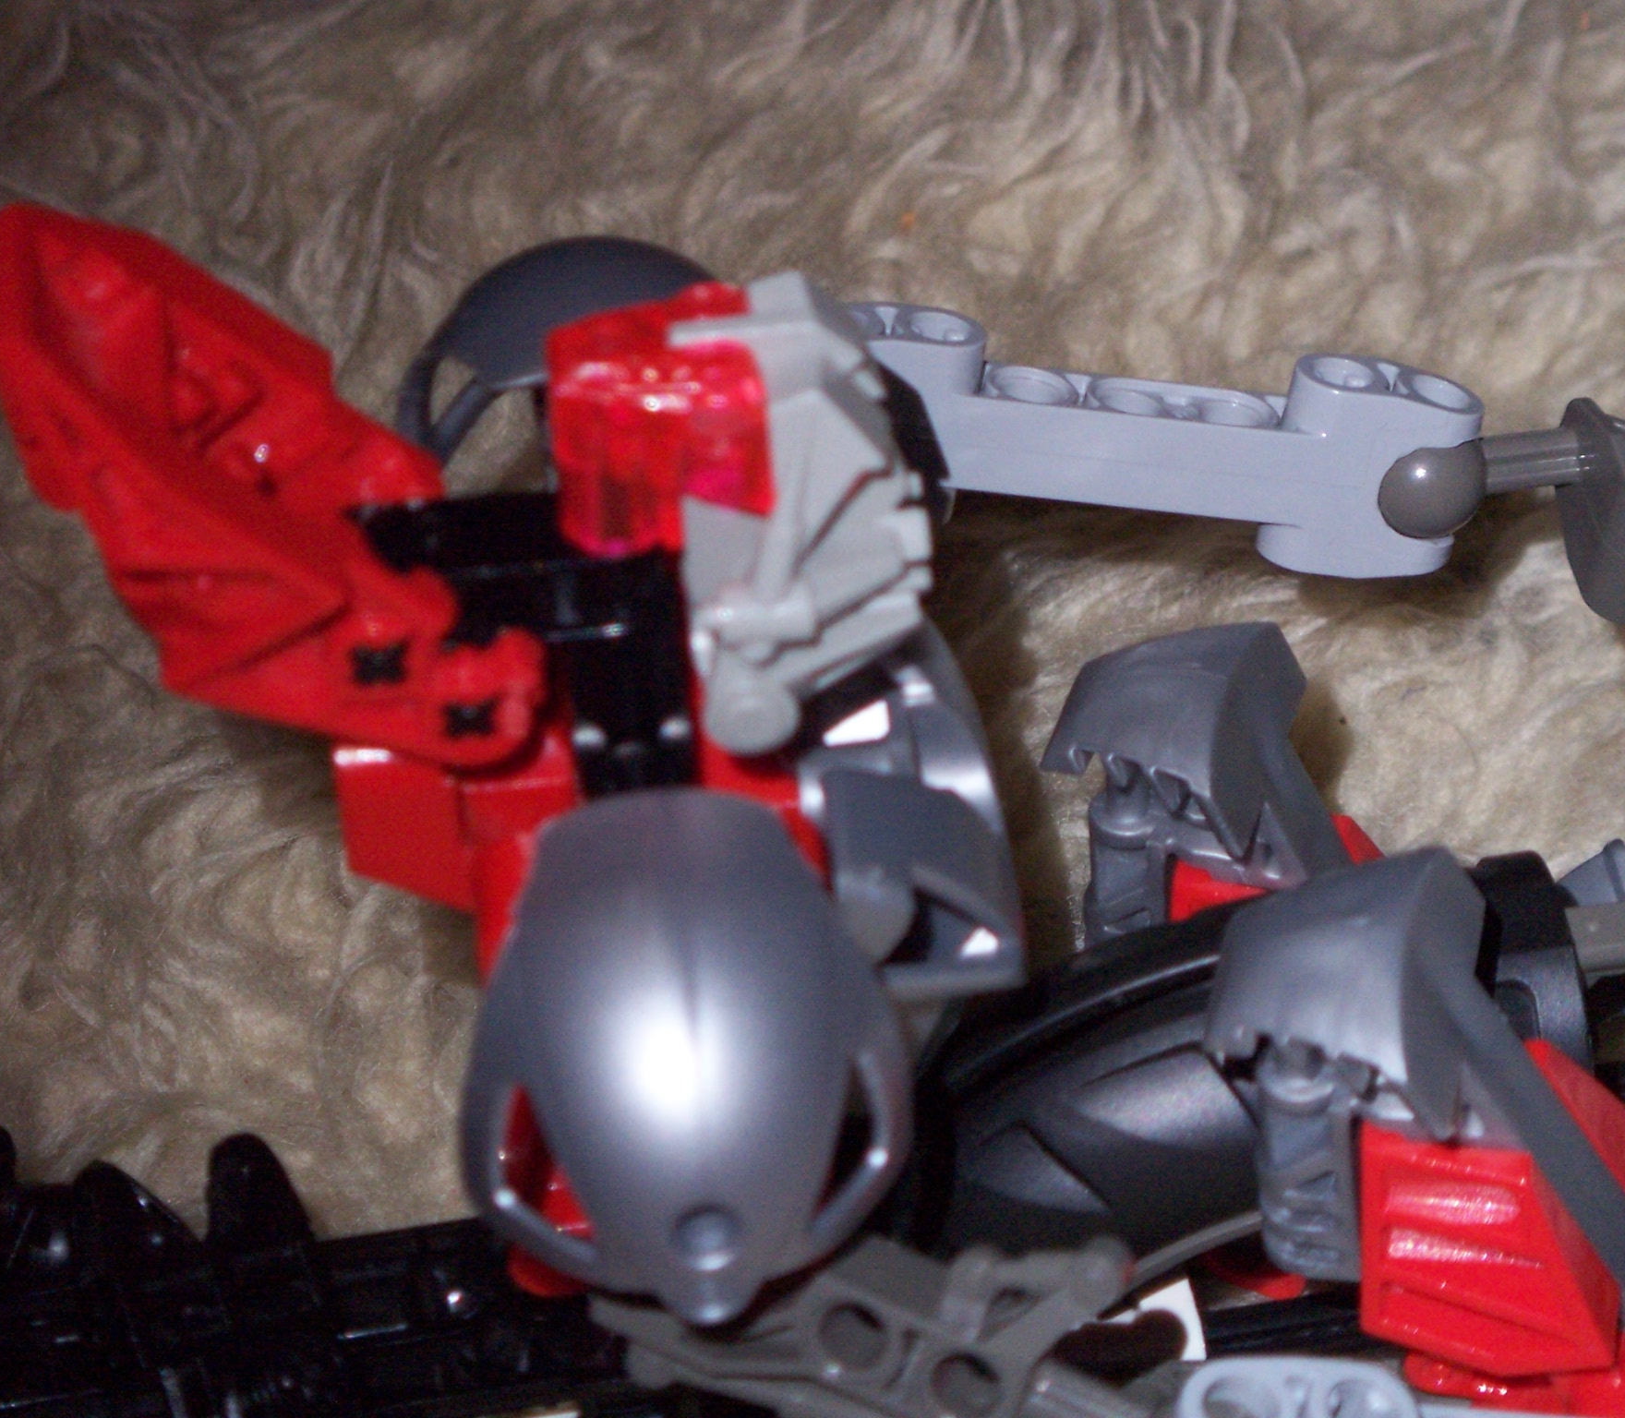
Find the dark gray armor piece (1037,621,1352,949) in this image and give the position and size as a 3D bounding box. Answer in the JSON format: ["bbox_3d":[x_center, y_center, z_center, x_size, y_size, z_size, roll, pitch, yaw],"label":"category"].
[{"bbox_3d":[0.031,0.007,0.485,0.024,0.025,0.023,21,40,27],"label":"dark gray armor piece"}]

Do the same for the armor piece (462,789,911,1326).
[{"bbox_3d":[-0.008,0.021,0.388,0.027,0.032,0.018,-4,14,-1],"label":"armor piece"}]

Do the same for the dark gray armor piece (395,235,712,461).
[{"bbox_3d":[-0.015,-0.023,0.430,0.027,0.017,0.029,-1,28,-2],"label":"dark gray armor piece"}]

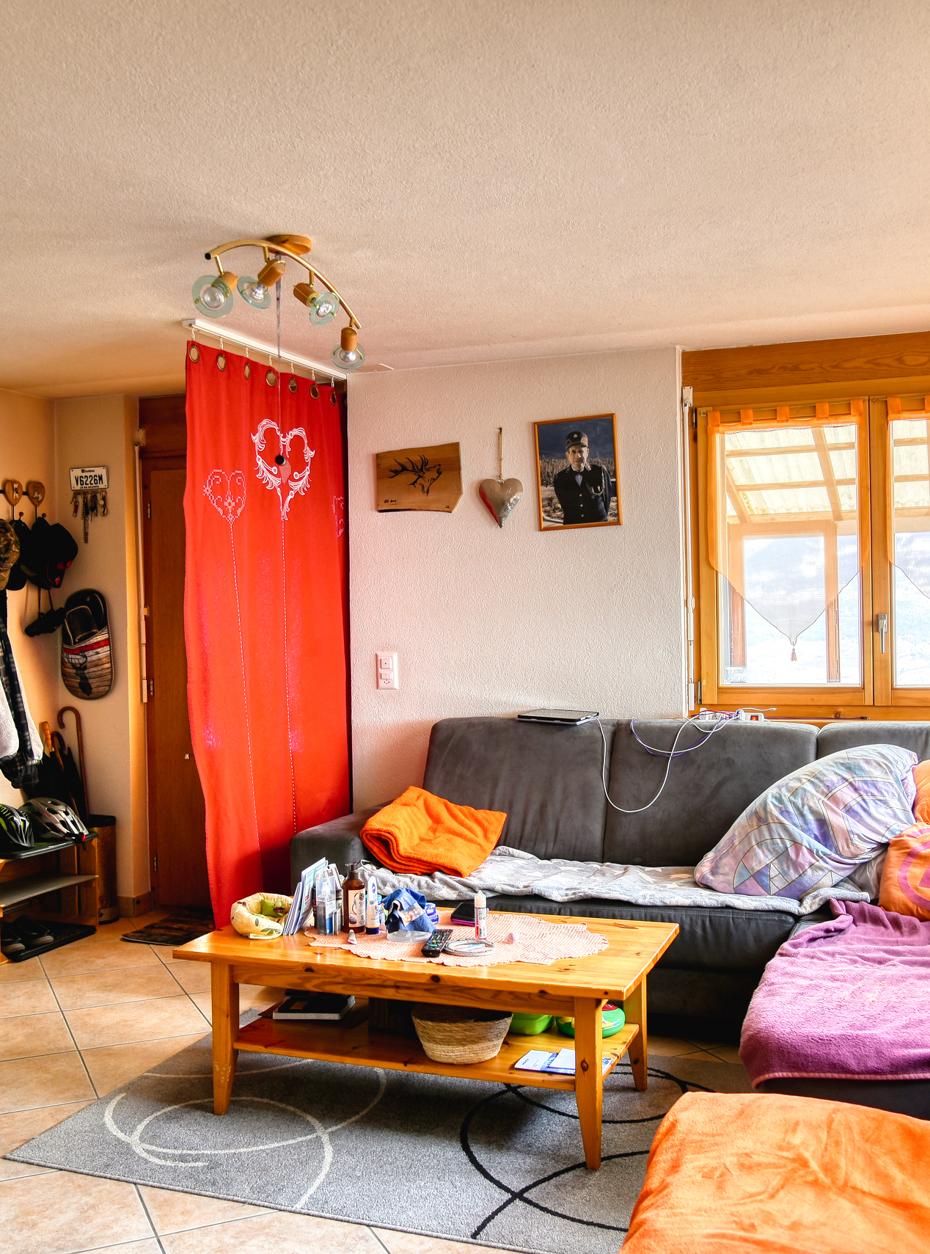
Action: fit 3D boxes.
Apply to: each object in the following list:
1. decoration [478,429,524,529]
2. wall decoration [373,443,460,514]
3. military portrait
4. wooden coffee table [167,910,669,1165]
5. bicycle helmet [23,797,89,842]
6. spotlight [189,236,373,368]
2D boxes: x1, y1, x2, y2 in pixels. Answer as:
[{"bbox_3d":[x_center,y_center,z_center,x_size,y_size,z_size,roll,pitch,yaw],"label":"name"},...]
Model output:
[{"bbox_3d":[0.133,-0.569,4.769,0.175,0.384,0.045,-1,1,18],"label":"decoration"},{"bbox_3d":[-0.186,-0.596,5.084,0.371,0.281,0.022,-1,1,19],"label":"wall decoration"},{"bbox_3d":[0.440,-0.598,4.875,0.322,0.430,0.020,-3,0,19],"label":"military portrait"},{"bbox_3d":[-0.084,1.048,3.340,1.197,0.440,0.628,-1,1,21],"label":"wooden coffee table"},{"bbox_3d":[-1.710,0.801,5.240,0.280,0.165,0.210,14,9,34],"label":"bicycle helmet"},{"bbox_3d":[-0.453,-0.867,3.275,0.200,0.275,0.840,-1,1,19],"label":"spotlight"}]

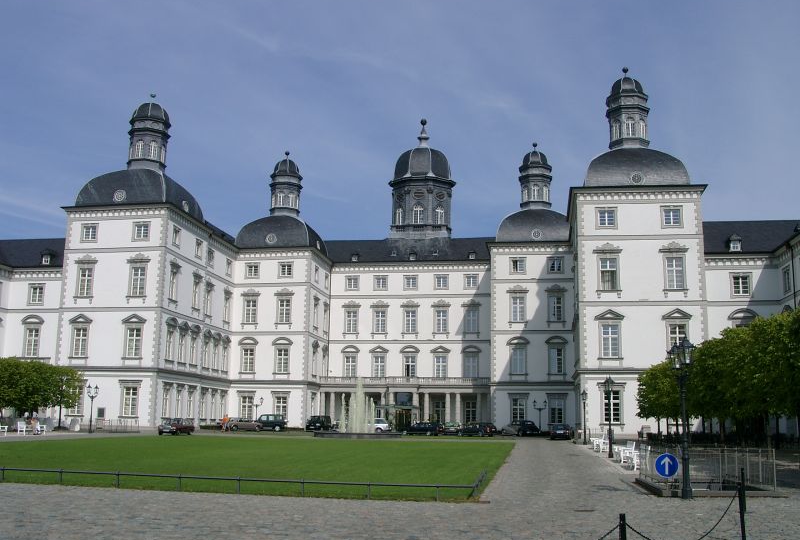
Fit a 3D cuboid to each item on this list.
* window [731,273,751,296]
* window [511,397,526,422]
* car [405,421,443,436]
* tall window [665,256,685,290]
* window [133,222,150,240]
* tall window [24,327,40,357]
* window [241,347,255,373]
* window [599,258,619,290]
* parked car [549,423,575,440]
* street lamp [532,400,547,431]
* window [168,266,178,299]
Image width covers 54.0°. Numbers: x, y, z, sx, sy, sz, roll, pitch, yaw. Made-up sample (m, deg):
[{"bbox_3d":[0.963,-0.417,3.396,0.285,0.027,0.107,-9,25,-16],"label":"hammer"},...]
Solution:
[{"bbox_3d":[30.158,1.335,69.454,1.648,2.039,0.300,-1,-12,8],"label":"window"},{"bbox_3d":[13.640,16.105,90.071,1.669,2.987,0.300,-1,-12,8],"label":"window"},{"bbox_3d":[2.332,18.001,89.144,4.600,1.470,1.780,-5,-13,26],"label":"car"},{"bbox_3d":[25.169,0.343,71.855,1.711,3.119,0.250,-1,-11,9],"label":"tall window"},{"bbox_3d":[-25.764,-3.794,78.241,1.859,1.936,0.300,-1,-11,9],"label":"window"},{"bbox_3d":[-38.066,7.523,81.538,1.731,3.118,0.250,-1,-11,9],"label":"tall window"},{"bbox_3d":[-18.592,11.023,96.242,1.669,3.090,0.300,-1,-12,8],"label":"window"},{"bbox_3d":[18.945,0.353,71.214,1.714,3.119,0.300,-1,-11,9],"label":"window"},{"bbox_3d":[14.122,14.157,68.500,1.770,1.420,4.450,-3,-12,16],"label":"parked car"},{"bbox_3d":[15.272,15.898,85.536,1.501,3.587,0.500,-1,-11,9],"label":"street lamp"},{"bbox_3d":[-23.160,1.532,80.280,0.300,3.141,1.751,-1,-12,8],"label":"window"}]

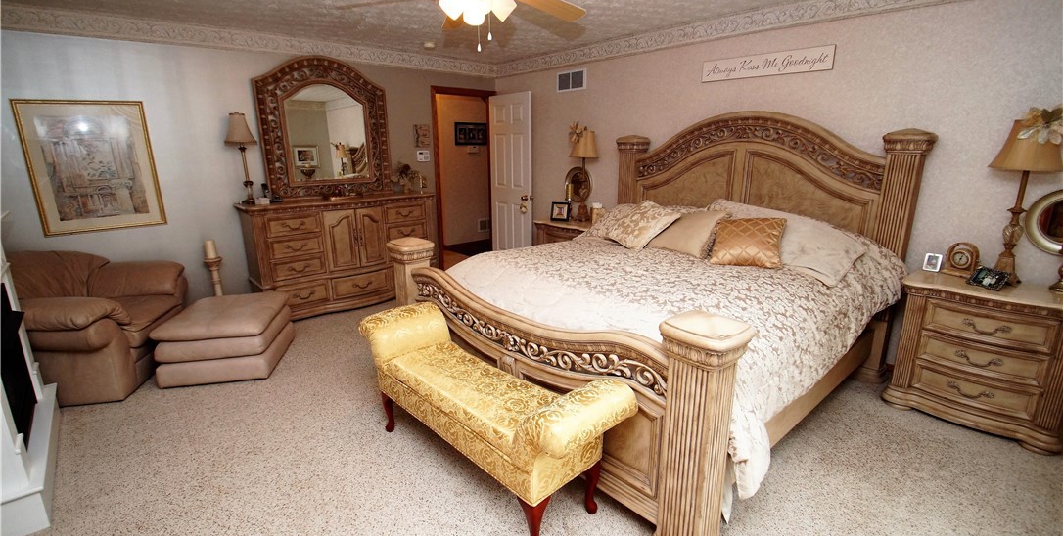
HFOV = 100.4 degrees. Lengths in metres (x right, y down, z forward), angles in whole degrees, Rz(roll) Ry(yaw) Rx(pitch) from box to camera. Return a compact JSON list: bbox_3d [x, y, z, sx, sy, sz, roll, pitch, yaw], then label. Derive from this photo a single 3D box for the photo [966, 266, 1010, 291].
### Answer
[{"bbox_3d":[2.474,0.061,2.394,0.030,0.107,0.146,24,9,-19],"label":"photo"}]

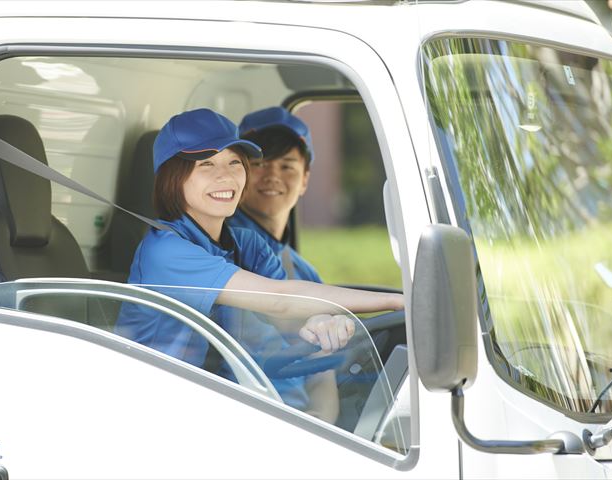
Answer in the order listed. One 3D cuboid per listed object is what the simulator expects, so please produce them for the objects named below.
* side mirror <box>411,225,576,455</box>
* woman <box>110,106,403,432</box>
[{"bbox_3d":[0.359,0.190,7.650,0.230,0.440,0.270,0,0,26],"label":"side mirror"},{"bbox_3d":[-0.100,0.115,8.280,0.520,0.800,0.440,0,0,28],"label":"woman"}]

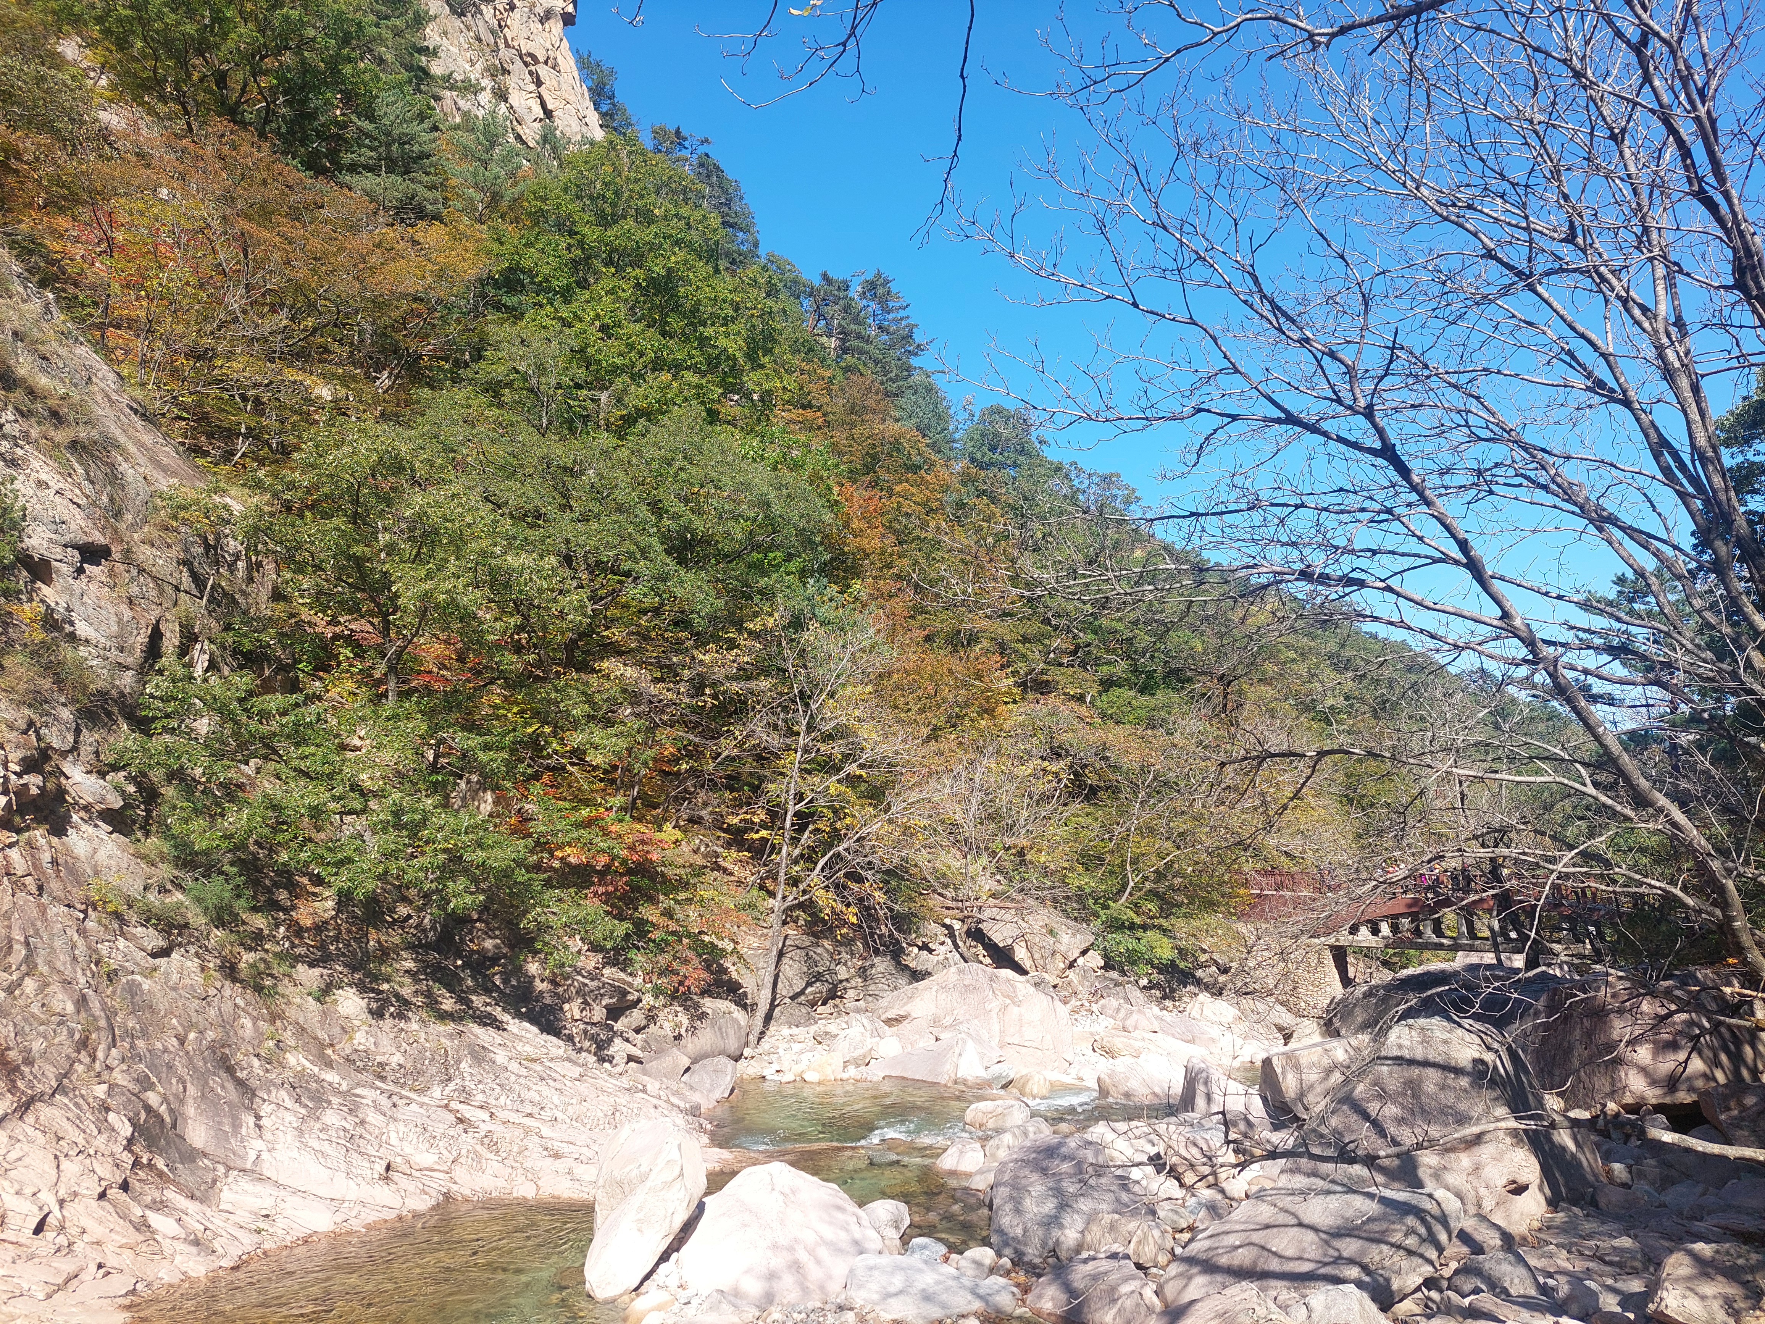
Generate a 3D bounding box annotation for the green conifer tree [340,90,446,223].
[{"bbox_3d":[-27.266,-27.948,70.958,5.910,8.530,5.620,0,-10,0],"label":"green conifer tree"}]

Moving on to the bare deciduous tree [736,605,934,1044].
[{"bbox_3d":[-1.381,4.535,37.000,5.760,12.600,5.190,0,-10,0],"label":"bare deciduous tree"}]

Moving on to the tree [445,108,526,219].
[{"bbox_3d":[-23.055,-28.713,73.962,4.560,7.680,4.330,0,-10,0],"label":"tree"}]

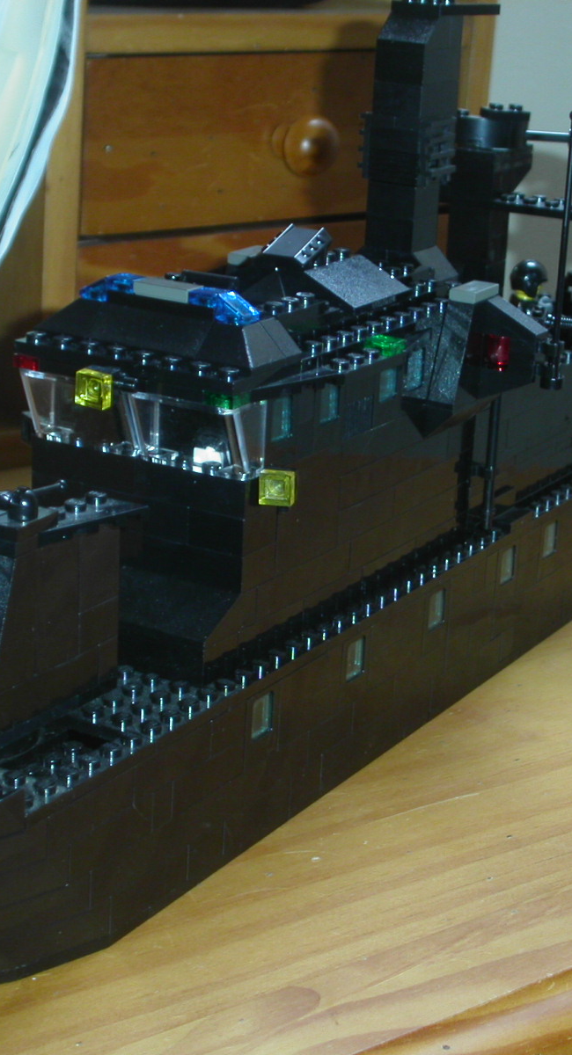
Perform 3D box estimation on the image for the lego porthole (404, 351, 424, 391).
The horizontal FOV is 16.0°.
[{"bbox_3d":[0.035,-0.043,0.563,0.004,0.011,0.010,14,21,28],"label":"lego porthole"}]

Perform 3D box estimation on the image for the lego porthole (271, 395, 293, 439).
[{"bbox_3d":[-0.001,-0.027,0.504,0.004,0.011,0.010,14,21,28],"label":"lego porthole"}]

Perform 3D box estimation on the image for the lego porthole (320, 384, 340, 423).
[{"bbox_3d":[0.011,-0.032,0.524,0.004,0.011,0.010,14,21,28],"label":"lego porthole"}]

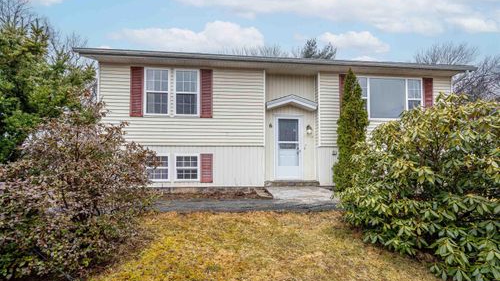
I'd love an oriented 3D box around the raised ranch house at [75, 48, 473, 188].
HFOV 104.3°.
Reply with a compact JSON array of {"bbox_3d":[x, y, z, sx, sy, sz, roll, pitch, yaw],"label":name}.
[{"bbox_3d":[0.850,-1.113,9.627,11.430,5.230,8.600,1,-1,-5],"label":"raised ranch house"}]

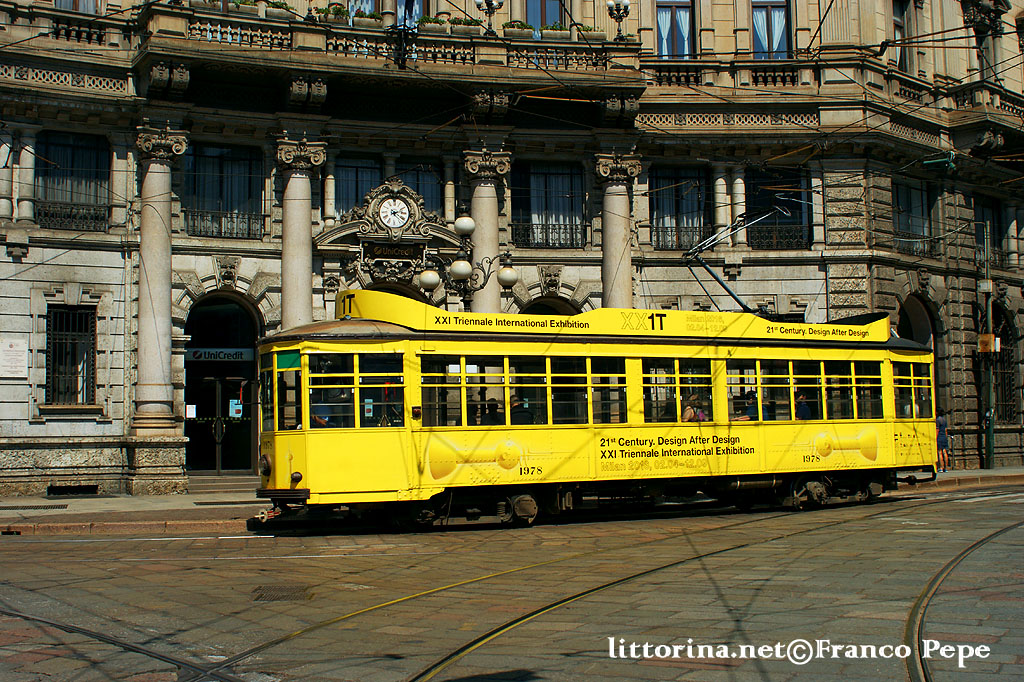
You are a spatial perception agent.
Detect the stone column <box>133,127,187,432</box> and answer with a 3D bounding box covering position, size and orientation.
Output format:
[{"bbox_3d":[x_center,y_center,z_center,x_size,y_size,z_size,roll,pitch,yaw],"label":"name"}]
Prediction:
[{"bbox_3d":[-7.885,-1.290,26.600,1.040,6.678,1.040,1,-5,-25],"label":"stone column"}]

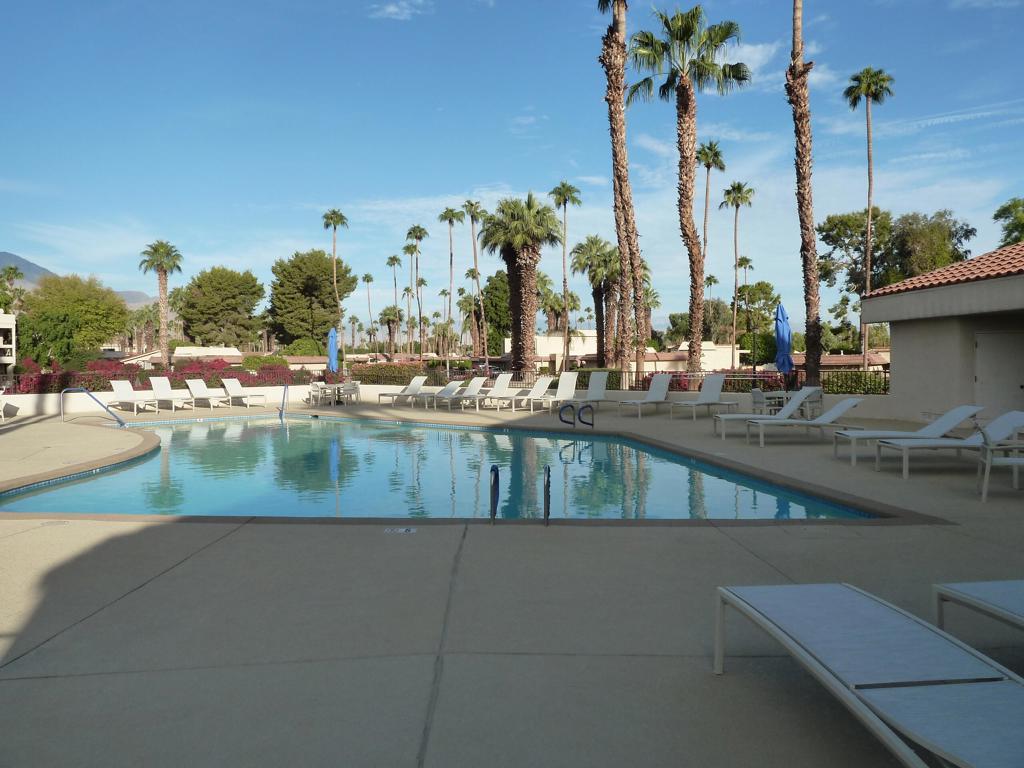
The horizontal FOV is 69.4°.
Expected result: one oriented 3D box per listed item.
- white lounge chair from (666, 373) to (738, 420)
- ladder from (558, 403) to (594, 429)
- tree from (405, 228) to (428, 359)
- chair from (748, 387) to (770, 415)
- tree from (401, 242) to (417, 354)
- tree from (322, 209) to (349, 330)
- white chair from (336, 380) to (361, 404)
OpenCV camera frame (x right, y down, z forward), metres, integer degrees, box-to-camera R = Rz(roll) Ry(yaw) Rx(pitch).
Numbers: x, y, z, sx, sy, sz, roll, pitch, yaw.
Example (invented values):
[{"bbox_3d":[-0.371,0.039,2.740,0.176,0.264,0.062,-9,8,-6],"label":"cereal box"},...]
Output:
[{"bbox_3d":[5.033,0.362,19.260,1.960,1.092,0.640,-2,2,-42],"label":"white lounge chair"},{"bbox_3d":[1.480,0.710,16.388,0.540,0.580,0.660,1,2,28],"label":"ladder"},{"bbox_3d":[-12.779,-11.266,99.726,3.000,20.600,3.000,0,2,0],"label":"tree"},{"bbox_3d":[6.381,0.525,18.789,0.620,0.820,0.580,0,2,-14],"label":"chair"},{"bbox_3d":[-17.326,-12.929,124.652,2.800,21.966,2.800,0,2,0],"label":"tree"},{"bbox_3d":[-17.412,-8.963,73.776,2.750,17.010,2.700,0,2,0],"label":"tree"},{"bbox_3d":[-5.594,0.286,25.322,0.640,0.860,0.620,2,2,41],"label":"white chair"}]

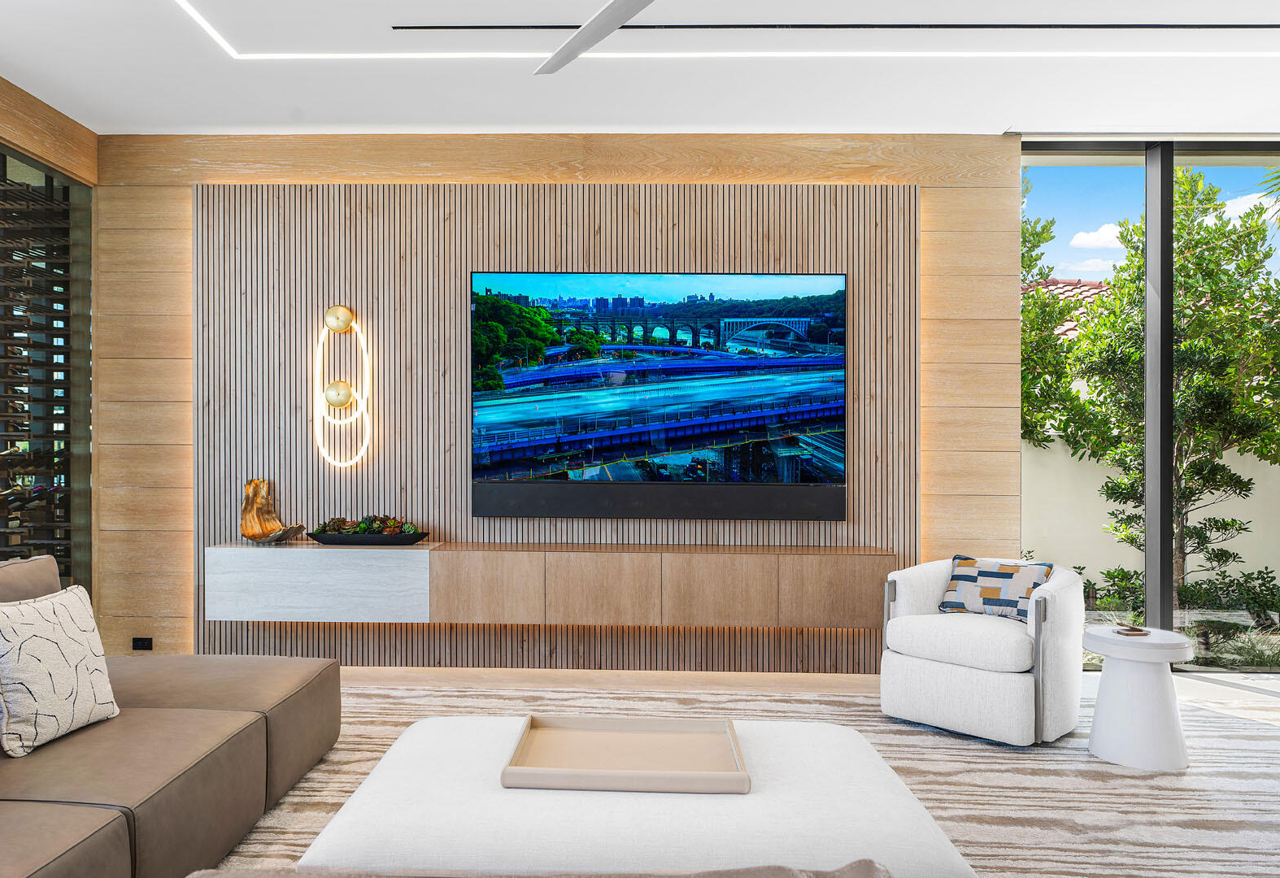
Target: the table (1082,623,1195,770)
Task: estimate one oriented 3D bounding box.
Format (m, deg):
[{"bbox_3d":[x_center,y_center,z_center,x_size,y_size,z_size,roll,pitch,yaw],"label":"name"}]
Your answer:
[{"bbox_3d":[2.151,1.103,3.640,0.415,0.515,0.415,0,0,1],"label":"table"}]

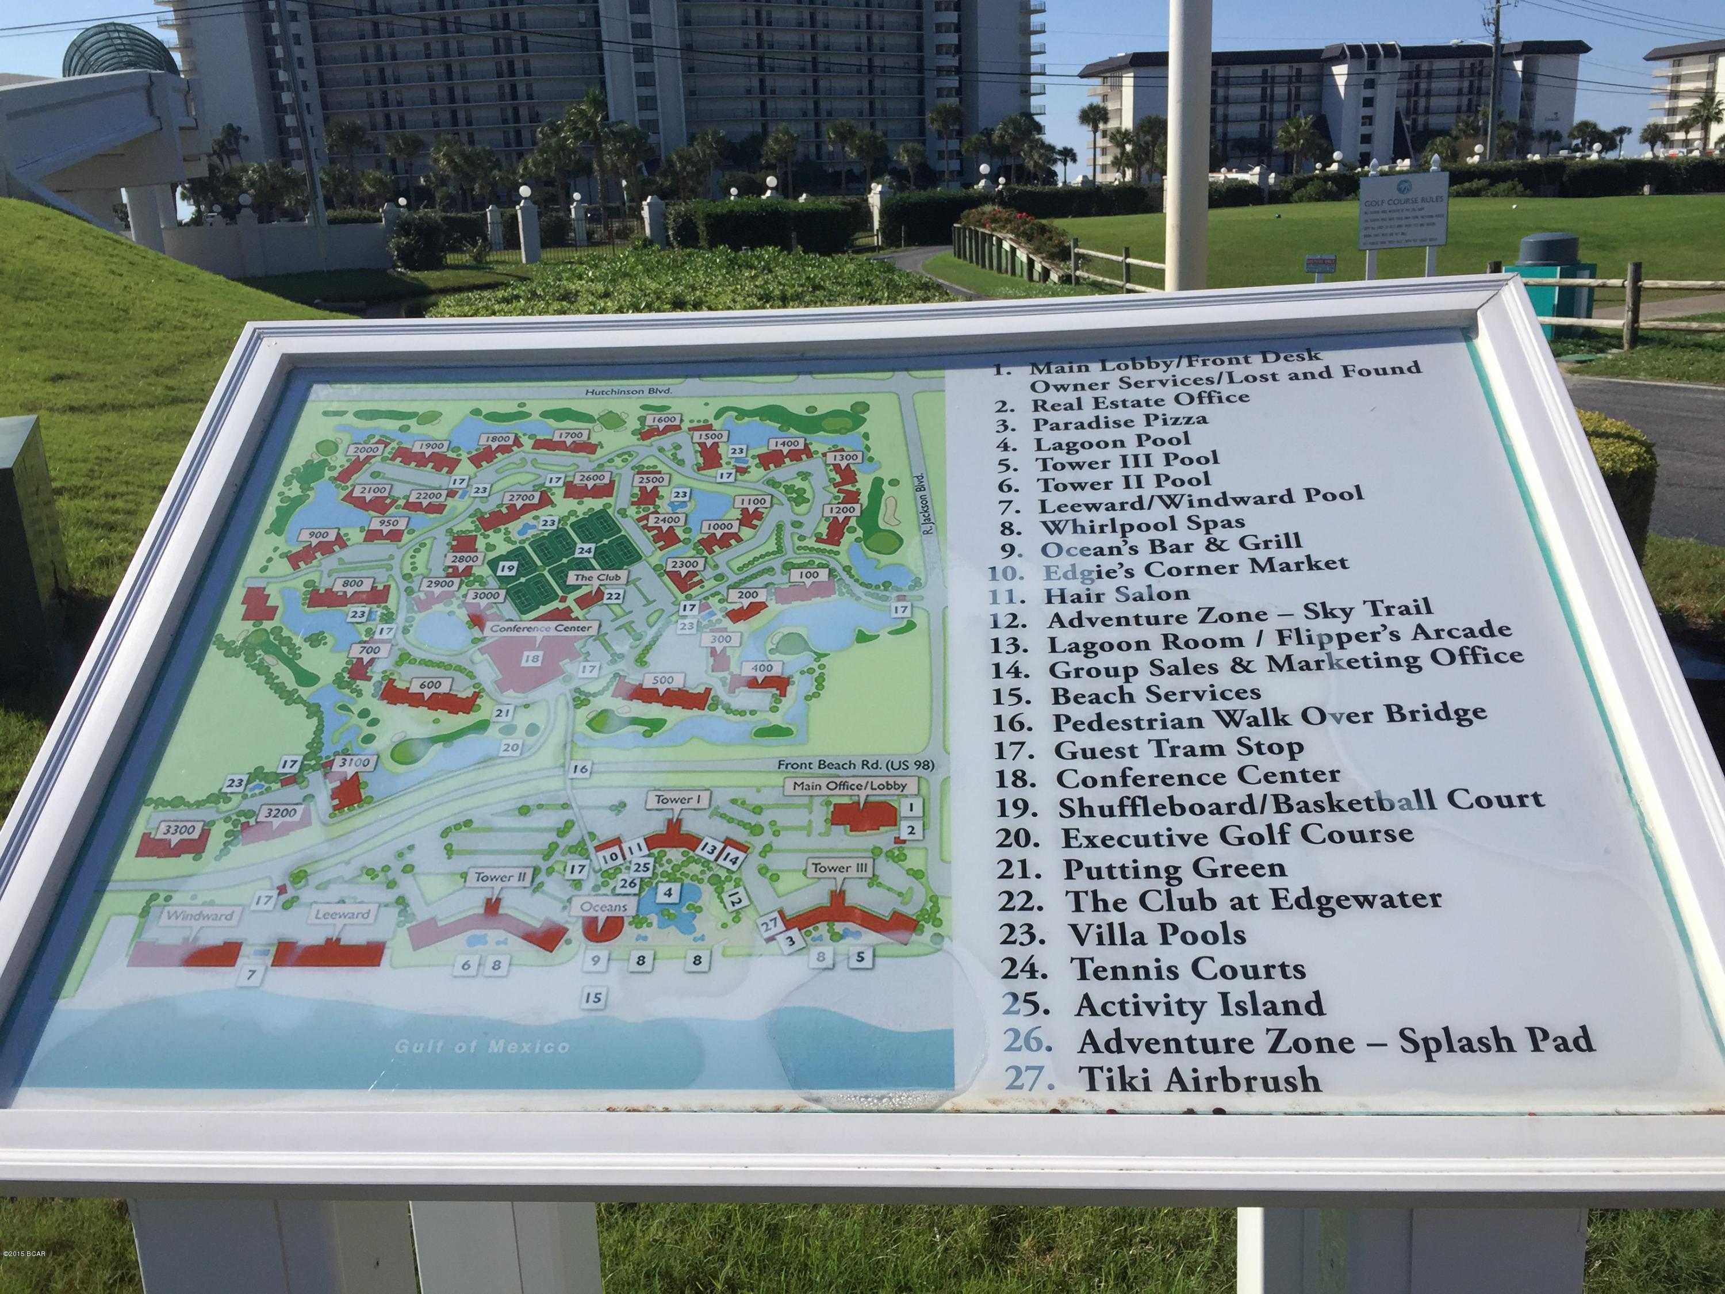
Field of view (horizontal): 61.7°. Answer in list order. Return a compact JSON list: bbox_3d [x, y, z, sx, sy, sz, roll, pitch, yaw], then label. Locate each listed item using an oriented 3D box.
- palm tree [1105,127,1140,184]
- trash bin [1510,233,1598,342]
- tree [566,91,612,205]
[{"bbox_3d":[22.200,-40.970,123.520,2.650,6.480,2.650,1,17,10],"label":"palm tree"},{"bbox_3d":[6.859,-3.619,14.457,0.608,1.010,0.608,-13,20,-31],"label":"trash bin"},{"bbox_3d":[-16.690,-29.160,86.780,2.750,8.200,2.750,-5,17,-9],"label":"tree"}]

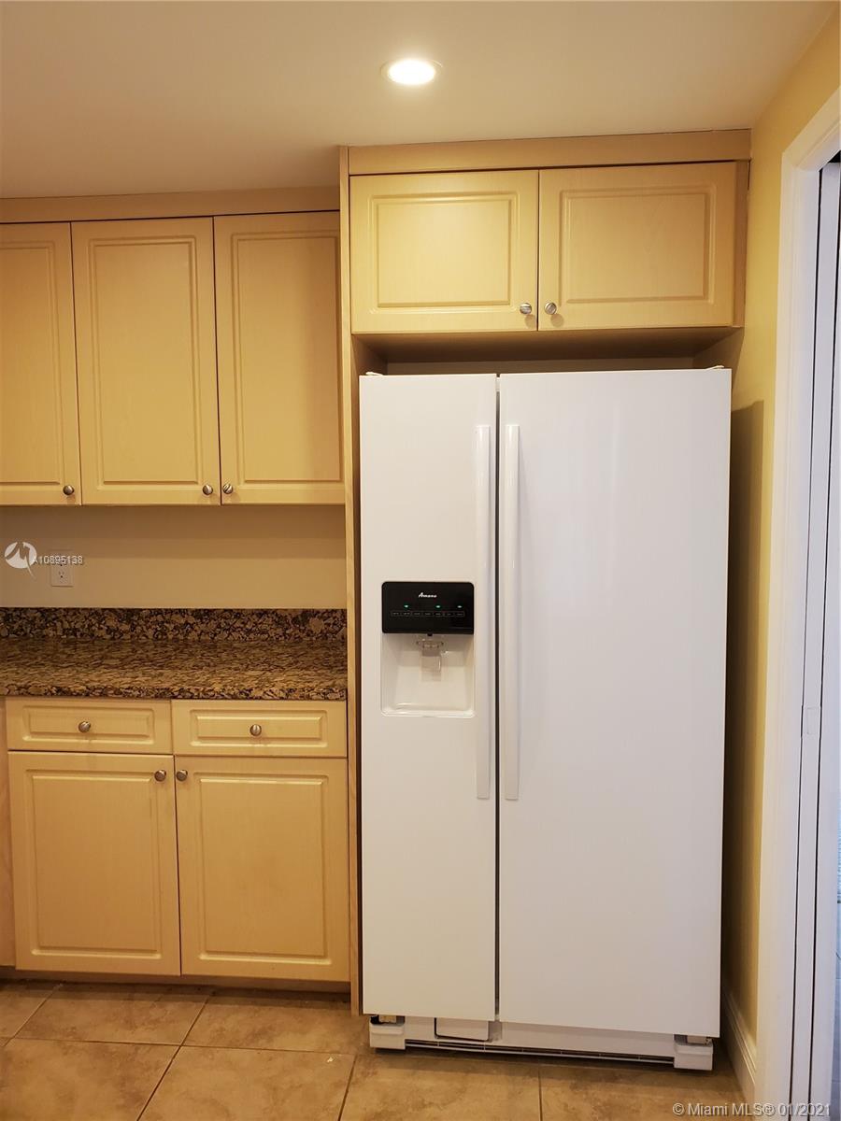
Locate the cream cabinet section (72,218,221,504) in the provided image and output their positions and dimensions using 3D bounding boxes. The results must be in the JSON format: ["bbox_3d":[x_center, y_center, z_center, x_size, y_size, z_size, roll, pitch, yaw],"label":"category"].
[{"bbox_3d":[-0.783,-0.587,2.616,0.421,0.820,0.335,0,5,5],"label":"cream cabinet section"}]

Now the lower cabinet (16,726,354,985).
[{"bbox_3d":[-0.626,0.741,2.560,0.924,0.809,0.612,0,5,5],"label":"lower cabinet"}]

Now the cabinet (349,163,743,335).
[{"bbox_3d":[0.324,-0.786,2.353,0.954,0.387,0.559,0,5,5],"label":"cabinet"}]

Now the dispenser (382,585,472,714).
[{"bbox_3d":[0.022,0.208,2.048,0.223,0.325,0.101,0,5,6],"label":"dispenser"}]

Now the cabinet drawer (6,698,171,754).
[{"bbox_3d":[-0.867,0.421,2.471,0.457,0.149,0.452,0,5,5],"label":"cabinet drawer"}]

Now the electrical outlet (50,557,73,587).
[{"bbox_3d":[-1.221,0.032,2.867,0.073,0.112,0.010,0,5,5],"label":"electrical outlet"}]

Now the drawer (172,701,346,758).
[{"bbox_3d":[-0.404,0.421,2.435,0.463,0.149,0.452,0,5,5],"label":"drawer"}]

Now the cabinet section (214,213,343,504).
[{"bbox_3d":[-0.366,-0.586,2.581,0.416,0.820,0.335,0,5,5],"label":"cabinet section"}]

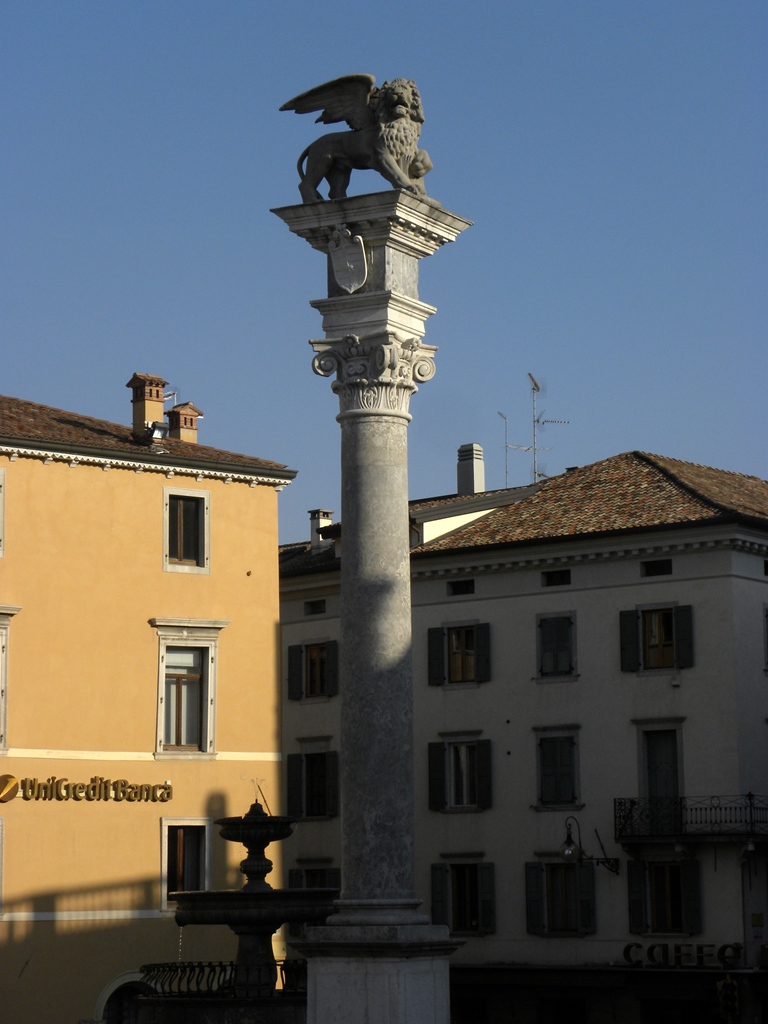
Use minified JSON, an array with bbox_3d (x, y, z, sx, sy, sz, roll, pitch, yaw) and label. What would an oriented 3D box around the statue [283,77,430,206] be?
[{"bbox_3d":[-0.330,-4.971,38.442,1.920,1.820,0.870,-5,-9,30],"label":"statue"}]

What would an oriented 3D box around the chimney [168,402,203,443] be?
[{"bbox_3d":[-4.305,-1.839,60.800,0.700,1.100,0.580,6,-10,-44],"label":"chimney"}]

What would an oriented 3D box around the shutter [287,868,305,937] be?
[{"bbox_3d":[-2.494,10.963,79.200,0.050,1.860,0.540,5,-9,-38],"label":"shutter"}]

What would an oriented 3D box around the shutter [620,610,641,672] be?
[{"bbox_3d":[6.167,3.236,70.574,0.540,1.520,0.050,-7,-10,42],"label":"shutter"}]

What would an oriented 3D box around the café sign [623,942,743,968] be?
[{"bbox_3d":[7.250,10.777,68.305,3.600,0.570,0.120,-7,-10,42],"label":"café sign"}]

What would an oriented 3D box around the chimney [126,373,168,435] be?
[{"bbox_3d":[-5.165,-2.317,61.300,0.660,1.400,0.630,6,-10,-43],"label":"chimney"}]

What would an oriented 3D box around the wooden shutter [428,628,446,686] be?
[{"bbox_3d":[1.388,3.846,74.850,0.540,1.520,0.050,-7,-10,42],"label":"wooden shutter"}]

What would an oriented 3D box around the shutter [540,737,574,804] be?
[{"bbox_3d":[4.581,6.823,74.099,1.079,1.770,0.055,-7,-10,39],"label":"shutter"}]

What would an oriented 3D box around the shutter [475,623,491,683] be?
[{"bbox_3d":[2.592,3.694,73.772,0.530,1.520,0.050,-7,-10,42],"label":"shutter"}]

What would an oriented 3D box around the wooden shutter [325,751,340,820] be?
[{"bbox_3d":[-1.488,7.762,80.038,0.055,1.845,0.550,5,-10,-37],"label":"wooden shutter"}]

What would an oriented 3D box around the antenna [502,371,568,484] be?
[{"bbox_3d":[4.259,-2.291,79.000,1.850,3.300,1.200,-1,-7,0],"label":"antenna"}]

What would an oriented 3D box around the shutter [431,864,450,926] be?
[{"bbox_3d":[1.463,10.165,74.024,0.540,1.820,0.050,-7,-10,42],"label":"shutter"}]

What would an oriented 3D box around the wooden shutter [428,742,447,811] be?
[{"bbox_3d":[1.322,6.701,71.173,0.520,1.700,0.045,-7,-10,41],"label":"wooden shutter"}]

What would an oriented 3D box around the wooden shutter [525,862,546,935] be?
[{"bbox_3d":[3.970,10.171,74.041,0.531,1.847,0.055,-7,-10,39],"label":"wooden shutter"}]

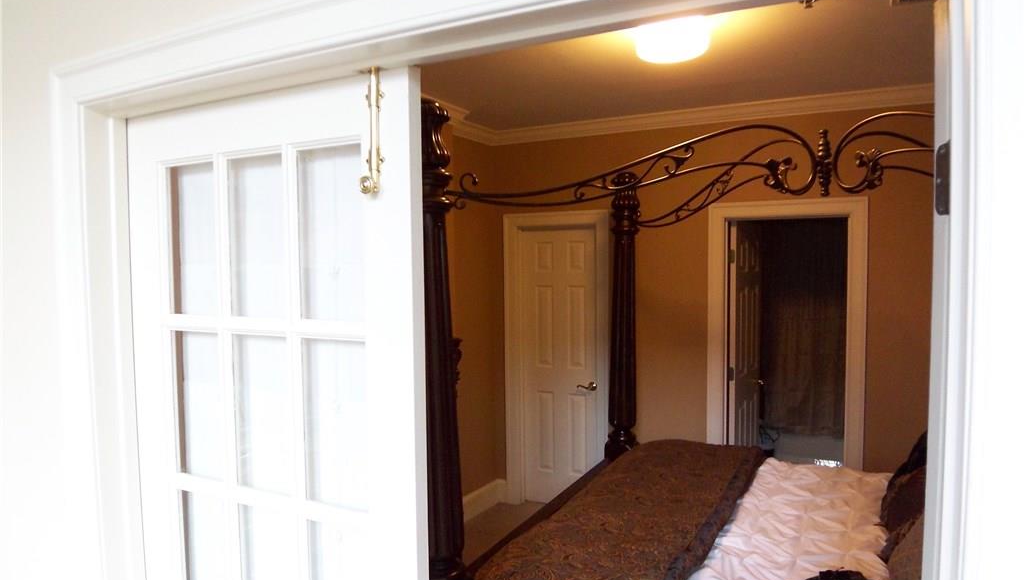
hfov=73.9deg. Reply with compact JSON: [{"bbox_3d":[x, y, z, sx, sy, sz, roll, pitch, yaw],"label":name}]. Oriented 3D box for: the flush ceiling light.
[{"bbox_3d":[0.671,-1.030,2.809,0.310,0.120,0.310,0,2,0],"label":"flush ceiling light"}]

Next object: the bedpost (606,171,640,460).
[{"bbox_3d":[0.657,0.467,3.969,0.190,2.300,0.190,1,2,28],"label":"bedpost"}]

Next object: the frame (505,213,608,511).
[{"bbox_3d":[0.326,0.524,4.837,0.795,2.130,0.140,1,2,28],"label":"frame"}]

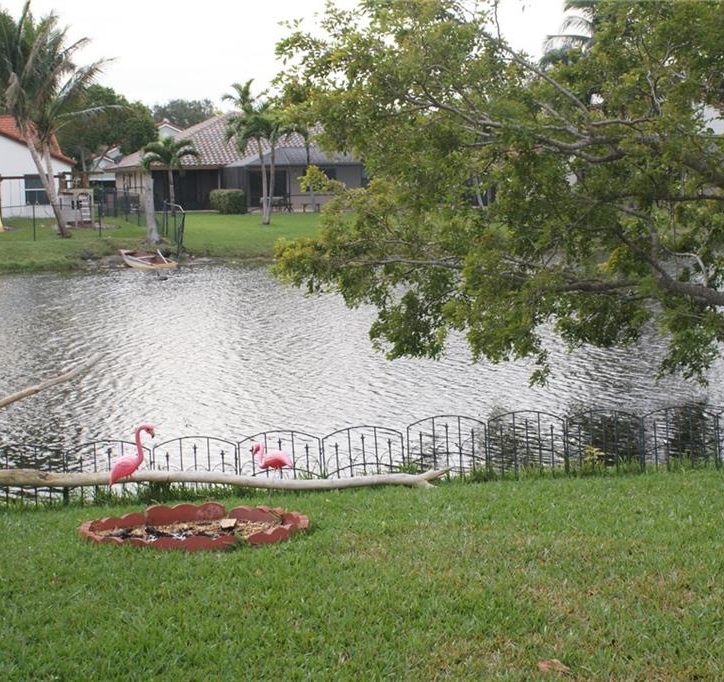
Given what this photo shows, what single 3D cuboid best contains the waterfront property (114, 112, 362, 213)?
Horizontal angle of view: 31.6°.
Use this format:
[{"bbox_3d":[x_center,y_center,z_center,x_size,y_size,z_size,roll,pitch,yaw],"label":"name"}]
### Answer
[{"bbox_3d":[-7.259,-11.609,82.093,15.500,6.100,13.500,-4,8,-22],"label":"waterfront property"}]

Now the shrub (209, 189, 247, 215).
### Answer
[{"bbox_3d":[-7.423,-7.717,70.410,2.100,1.450,1.800,-4,8,-22],"label":"shrub"}]

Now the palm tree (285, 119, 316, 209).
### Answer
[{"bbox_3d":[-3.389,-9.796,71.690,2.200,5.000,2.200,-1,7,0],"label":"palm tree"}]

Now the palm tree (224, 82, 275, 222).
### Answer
[{"bbox_3d":[-5.239,-8.716,59.088,2.500,6.650,2.500,-1,7,0],"label":"palm tree"}]

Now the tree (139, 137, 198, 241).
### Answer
[{"bbox_3d":[-7.556,-5.947,49.743,2.300,4.150,2.200,-1,7,0],"label":"tree"}]

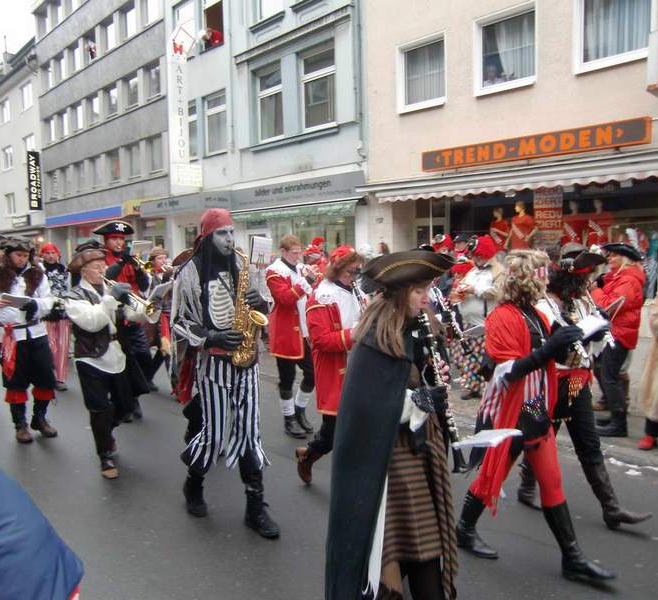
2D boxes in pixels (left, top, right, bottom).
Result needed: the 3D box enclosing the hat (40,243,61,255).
[{"bbox_3d":[-3.414,-0.625,6.800,0.220,0.150,0.240,-4,6,-36],"label":"hat"}]

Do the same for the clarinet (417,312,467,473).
[{"bbox_3d":[0.447,0.346,2.235,0.080,0.660,0.080,-19,-12,37],"label":"clarinet"}]

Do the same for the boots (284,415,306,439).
[{"bbox_3d":[-0.306,1.126,5.045,0.270,0.180,0.110,3,6,41],"label":"boots"}]

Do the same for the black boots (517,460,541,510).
[{"bbox_3d":[1.279,1.154,3.470,0.260,0.340,0.110,3,6,37],"label":"black boots"}]

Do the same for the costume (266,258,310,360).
[{"bbox_3d":[-0.359,0.087,5.102,0.360,0.880,0.470,2,5,30],"label":"costume"}]

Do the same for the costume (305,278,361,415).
[{"bbox_3d":[0.044,0.319,3.720,0.440,0.920,0.460,3,6,37],"label":"costume"}]

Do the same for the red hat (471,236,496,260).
[{"bbox_3d":[1.490,-0.492,5.300,0.250,0.220,0.230,-5,7,-41],"label":"red hat"}]

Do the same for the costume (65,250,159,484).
[{"bbox_3d":[-1.670,0.442,4.320,0.700,1.670,0.580,3,6,38],"label":"costume"}]

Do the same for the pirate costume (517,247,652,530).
[{"bbox_3d":[1.470,0.495,3.310,0.720,1.650,0.500,3,6,37],"label":"pirate costume"}]

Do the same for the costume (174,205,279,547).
[{"bbox_3d":[-0.610,0.401,3.360,0.660,1.890,0.600,4,7,42],"label":"costume"}]

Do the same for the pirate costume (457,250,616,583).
[{"bbox_3d":[1.050,0.549,2.880,0.760,1.630,0.520,2,6,33],"label":"pirate costume"}]

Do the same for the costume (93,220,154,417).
[{"bbox_3d":[-2.030,0.214,5.480,0.580,1.930,0.580,-5,7,-41],"label":"costume"}]

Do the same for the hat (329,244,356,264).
[{"bbox_3d":[0.090,-0.303,3.700,0.190,0.135,0.170,1,5,26],"label":"hat"}]

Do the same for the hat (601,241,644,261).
[{"bbox_3d":[2.487,-0.403,4.700,0.330,0.140,0.270,8,1,-23],"label":"hat"}]

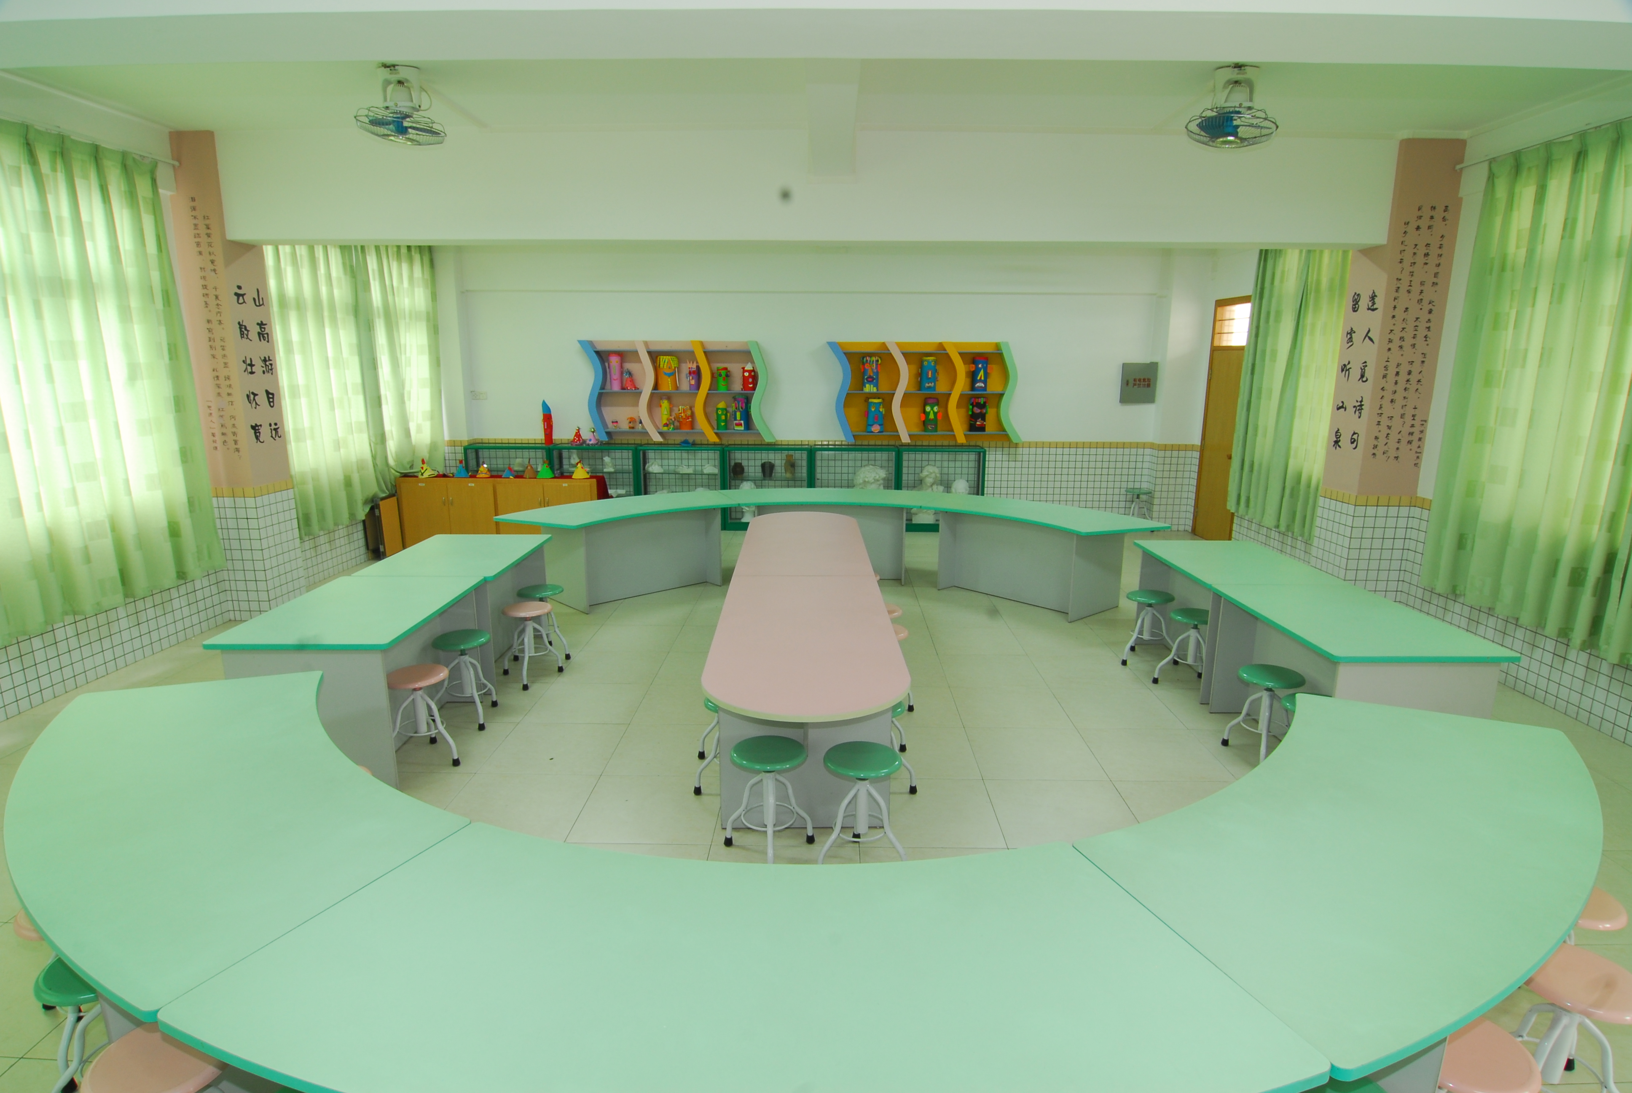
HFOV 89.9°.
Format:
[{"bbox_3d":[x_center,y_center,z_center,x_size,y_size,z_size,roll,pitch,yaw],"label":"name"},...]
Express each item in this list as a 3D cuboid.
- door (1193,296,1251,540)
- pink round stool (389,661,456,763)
[{"bbox_3d":[4.580,-1.382,9.143,0.080,2.693,0.979,0,12,1],"label":"door"},{"bbox_3d":[-1.974,0.851,4.078,0.360,0.464,0.360,0,12,0],"label":"pink round stool"}]

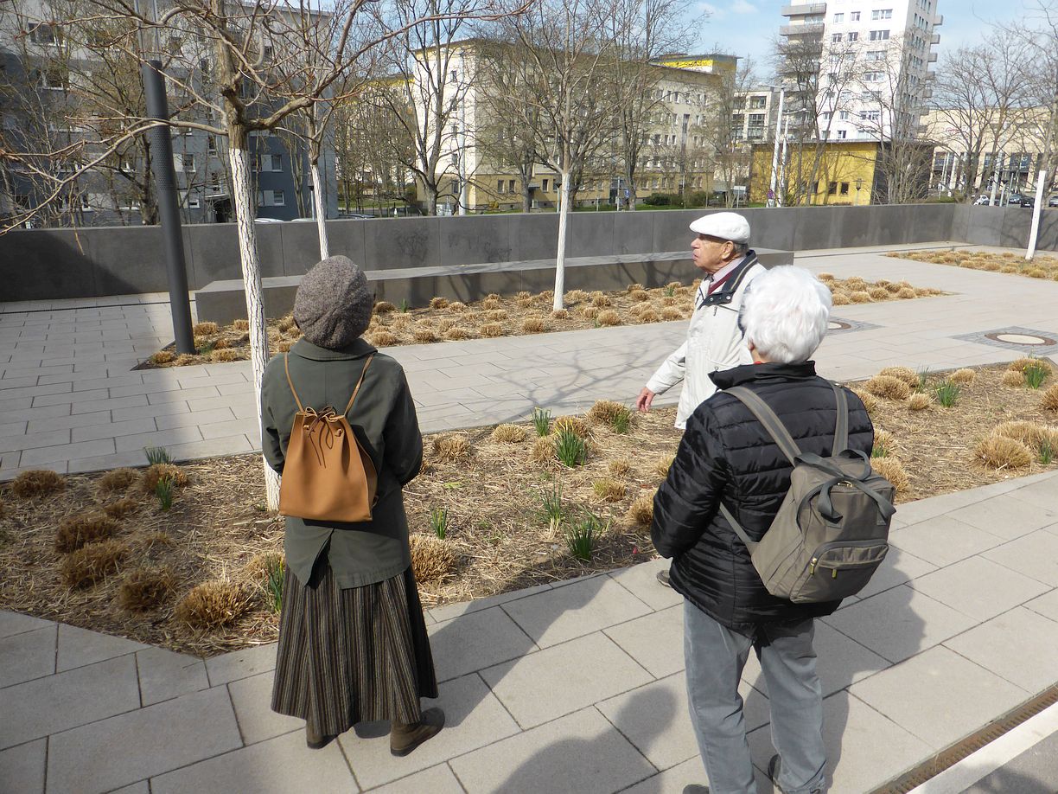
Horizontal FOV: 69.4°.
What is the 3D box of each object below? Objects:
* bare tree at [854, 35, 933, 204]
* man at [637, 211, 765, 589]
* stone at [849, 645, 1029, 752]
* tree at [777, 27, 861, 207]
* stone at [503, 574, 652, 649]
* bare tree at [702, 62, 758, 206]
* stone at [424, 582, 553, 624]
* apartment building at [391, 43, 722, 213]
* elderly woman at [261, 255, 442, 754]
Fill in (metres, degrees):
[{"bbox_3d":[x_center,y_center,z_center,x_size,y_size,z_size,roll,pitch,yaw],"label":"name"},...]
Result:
[{"bbox_3d":[38.318,-28.566,80.363,8.182,17.374,8.182,0,16,0],"label":"bare tree"},{"bbox_3d":[0.823,0.051,3.518,0.580,1.765,0.520,-2,16,-8],"label":"man"},{"bbox_3d":[1.582,1.166,2.954,0.596,0.070,0.385,-9,18,-28],"label":"stone"},{"bbox_3d":[29.736,-28.088,78.352,9.041,17.453,9.041,0,16,0],"label":"tree"},{"bbox_3d":[0.221,1.005,3.518,0.596,0.070,0.396,-9,18,-28],"label":"stone"},{"bbox_3d":[19.508,-25.362,74.816,5.417,14.204,5.417,0,16,0],"label":"bare tree"},{"bbox_3d":[-0.170,0.984,3.594,0.597,0.070,0.125,-9,18,-28],"label":"stone"},{"bbox_3d":[6.387,-32.544,96.219,40.336,17.000,12.737,-12,20,-36],"label":"apartment building"},{"bbox_3d":[-0.550,0.388,2.507,0.540,1.672,0.440,4,16,11],"label":"elderly woman"}]

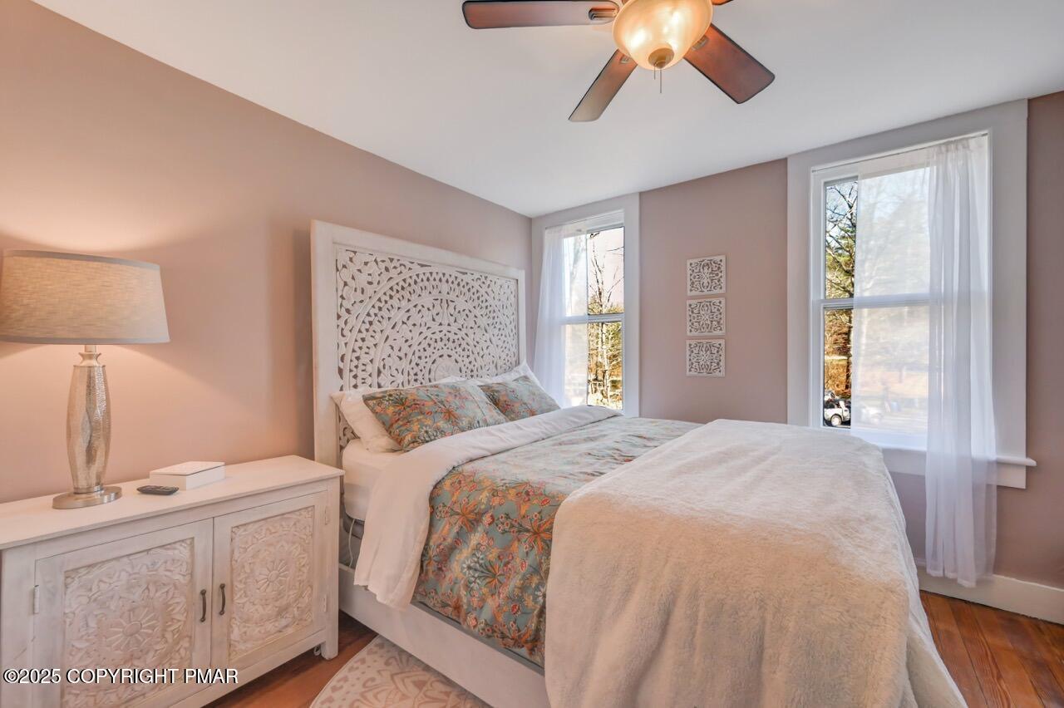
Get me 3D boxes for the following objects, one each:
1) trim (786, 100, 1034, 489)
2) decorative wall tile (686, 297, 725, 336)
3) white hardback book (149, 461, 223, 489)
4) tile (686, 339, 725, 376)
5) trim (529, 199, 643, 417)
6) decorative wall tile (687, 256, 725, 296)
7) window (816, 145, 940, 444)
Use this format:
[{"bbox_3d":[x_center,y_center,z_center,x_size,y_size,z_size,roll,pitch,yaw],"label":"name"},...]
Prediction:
[{"bbox_3d":[1.798,-0.263,2.076,0.945,1.693,0.090,0,0,38],"label":"trim"},{"bbox_3d":[1.107,-0.232,2.630,0.231,0.233,0.016,0,0,38],"label":"decorative wall tile"},{"bbox_3d":[-1.213,0.429,1.464,0.145,0.052,0.150,1,0,6],"label":"white hardback book"},{"bbox_3d":[1.104,0.026,2.629,0.231,0.233,0.016,0,0,38],"label":"tile"},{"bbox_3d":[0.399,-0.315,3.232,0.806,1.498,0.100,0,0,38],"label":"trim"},{"bbox_3d":[1.109,-0.495,2.631,0.231,0.234,0.016,0,0,38],"label":"decorative wall tile"},{"bbox_3d":[1.834,-0.289,2.118,0.665,1.457,0.100,0,0,38],"label":"window"}]

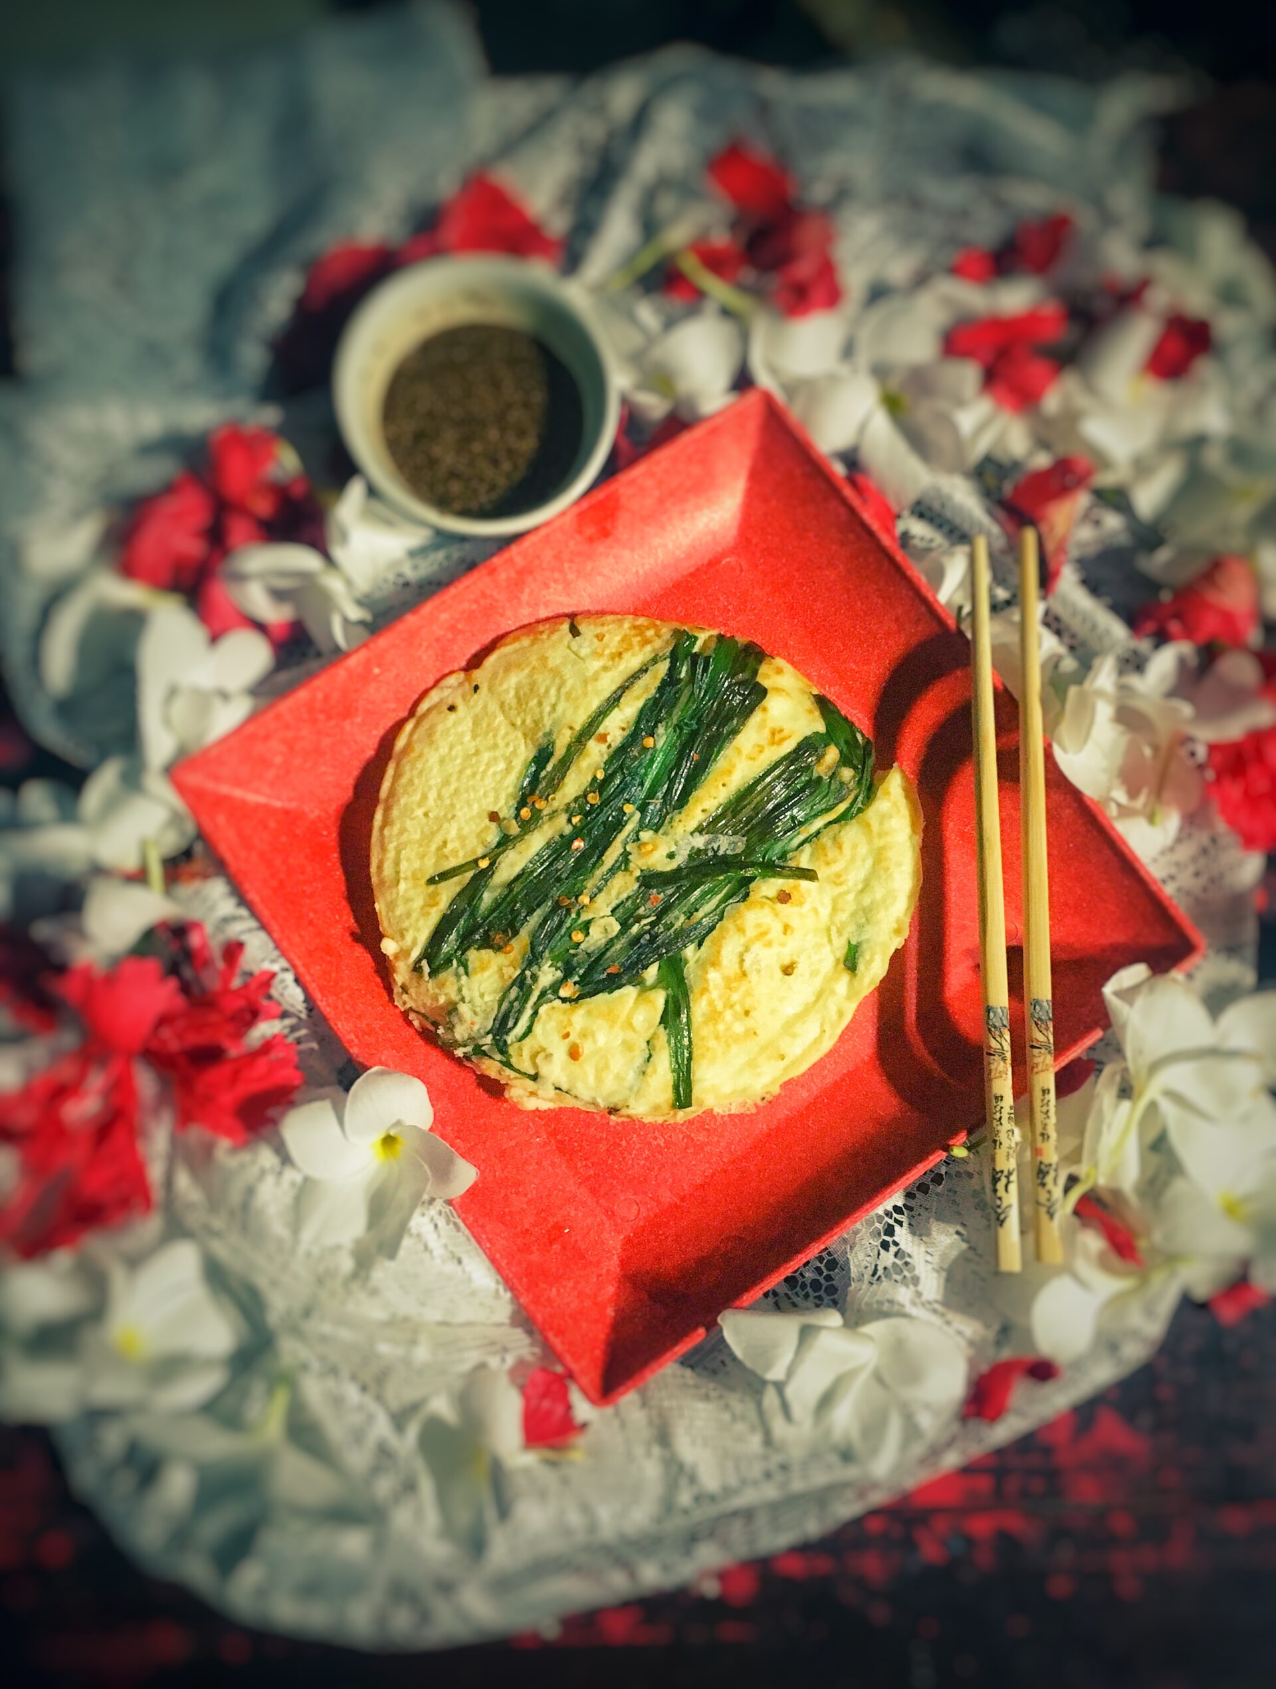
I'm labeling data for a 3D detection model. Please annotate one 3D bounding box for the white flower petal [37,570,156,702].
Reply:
[{"bbox_3d":[-0.179,-0.069,0.472,0.034,0.018,0.043,15,79,1],"label":"white flower petal"}]

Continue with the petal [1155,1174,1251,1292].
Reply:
[{"bbox_3d":[0.176,0.122,0.445,0.033,0.015,0.026,-27,80,-8],"label":"petal"}]

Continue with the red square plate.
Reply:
[{"bbox_3d":[0.016,0.008,0.469,0.237,0.031,0.237,-35,81,-8],"label":"red square plate"}]

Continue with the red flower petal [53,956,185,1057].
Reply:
[{"bbox_3d":[-0.161,0.051,0.443,0.038,0.016,0.030,3,78,-2],"label":"red flower petal"}]

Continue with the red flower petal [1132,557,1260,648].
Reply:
[{"bbox_3d":[0.191,-0.083,0.488,0.045,0.016,0.031,-15,79,-5],"label":"red flower petal"}]

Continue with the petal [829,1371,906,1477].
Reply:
[{"bbox_3d":[0.071,0.180,0.442,0.024,0.015,0.031,0,77,-1],"label":"petal"}]

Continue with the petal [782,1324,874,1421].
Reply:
[{"bbox_3d":[0.058,0.161,0.434,0.027,0.015,0.031,15,79,1],"label":"petal"}]

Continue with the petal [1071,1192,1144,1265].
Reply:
[{"bbox_3d":[0.151,0.123,0.457,0.011,0.013,0.029,-40,81,-9],"label":"petal"}]

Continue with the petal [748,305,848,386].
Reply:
[{"bbox_3d":[0.056,-0.176,0.502,0.034,0.015,0.028,0,79,-2],"label":"petal"}]

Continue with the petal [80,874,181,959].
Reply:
[{"bbox_3d":[-0.168,0.024,0.471,0.033,0.013,0.028,0,77,-1],"label":"petal"}]

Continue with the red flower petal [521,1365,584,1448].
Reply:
[{"bbox_3d":[-0.026,0.170,0.432,0.020,0.012,0.026,0,79,-2],"label":"red flower petal"}]

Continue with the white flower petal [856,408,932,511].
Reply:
[{"bbox_3d":[0.090,-0.135,0.501,0.022,0.014,0.041,-27,80,-7],"label":"white flower petal"}]

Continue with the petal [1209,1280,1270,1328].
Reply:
[{"bbox_3d":[0.193,0.147,0.458,0.020,0.009,0.014,0,77,-1],"label":"petal"}]

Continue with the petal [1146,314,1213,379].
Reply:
[{"bbox_3d":[0.191,-0.176,0.505,0.022,0.014,0.024,25,79,3],"label":"petal"}]

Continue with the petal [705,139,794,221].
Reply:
[{"bbox_3d":[0.040,-0.238,0.512,0.030,0.015,0.025,30,79,4],"label":"petal"}]

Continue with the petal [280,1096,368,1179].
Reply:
[{"bbox_3d":[-0.095,0.089,0.433,0.027,0.012,0.022,5,78,-1],"label":"petal"}]

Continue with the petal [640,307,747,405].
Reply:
[{"bbox_3d":[0.020,-0.173,0.505,0.039,0.018,0.033,-44,83,-10],"label":"petal"}]

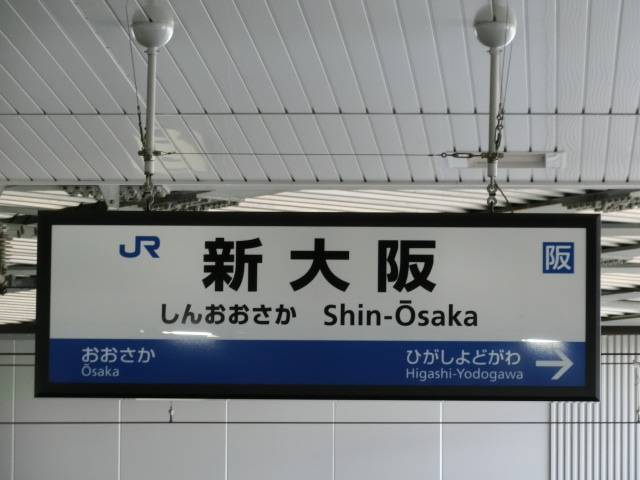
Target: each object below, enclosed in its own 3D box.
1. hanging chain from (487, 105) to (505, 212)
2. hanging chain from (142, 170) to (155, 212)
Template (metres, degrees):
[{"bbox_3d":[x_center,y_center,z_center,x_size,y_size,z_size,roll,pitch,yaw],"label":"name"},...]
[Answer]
[{"bbox_3d":[0.565,-0.262,13.100,0.058,0.349,0.055,0,-7,3],"label":"hanging chain"},{"bbox_3d":[-0.552,-0.159,13.100,0.039,0.130,0.040,0,-7,3],"label":"hanging chain"}]

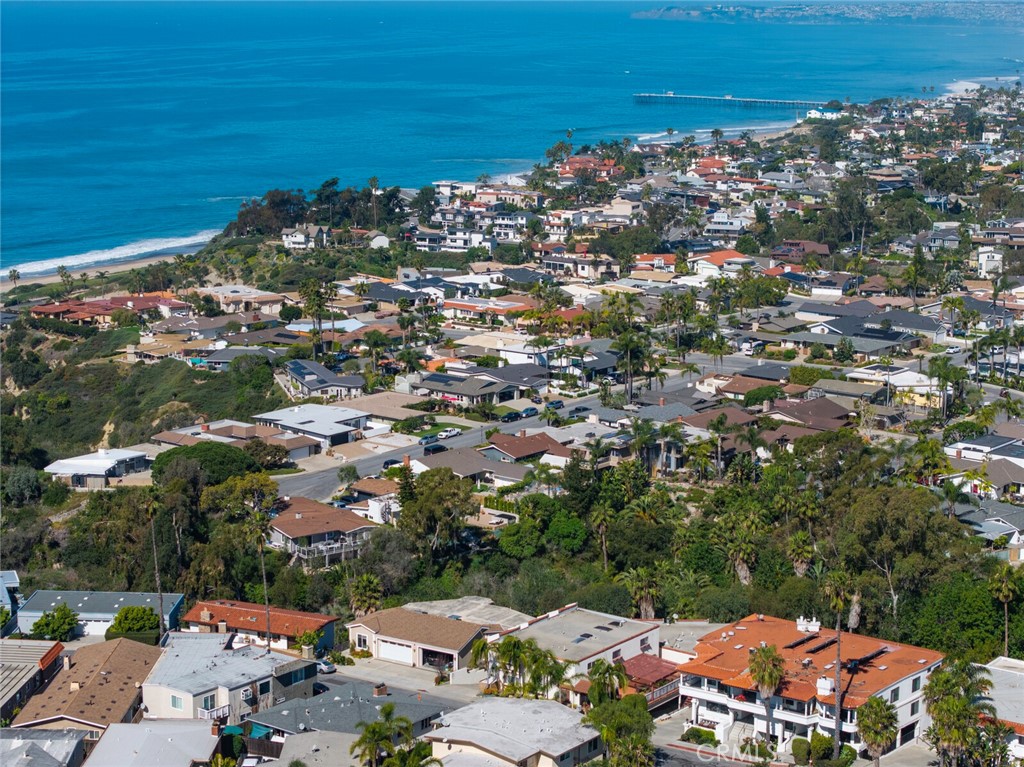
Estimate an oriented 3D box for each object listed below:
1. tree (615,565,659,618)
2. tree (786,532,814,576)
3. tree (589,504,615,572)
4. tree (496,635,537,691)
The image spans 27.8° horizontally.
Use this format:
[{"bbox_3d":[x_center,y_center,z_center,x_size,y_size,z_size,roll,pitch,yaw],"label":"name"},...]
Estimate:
[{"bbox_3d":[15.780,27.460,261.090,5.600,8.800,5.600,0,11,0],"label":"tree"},{"bbox_3d":[44.590,27.300,320.770,4.400,9.000,4.400,0,11,0],"label":"tree"},{"bbox_3d":[14.650,25.150,336.130,3.900,12.000,3.900,0,11,0],"label":"tree"},{"bbox_3d":[0.630,32.050,236.410,4.500,6.810,4.500,0,11,0],"label":"tree"}]

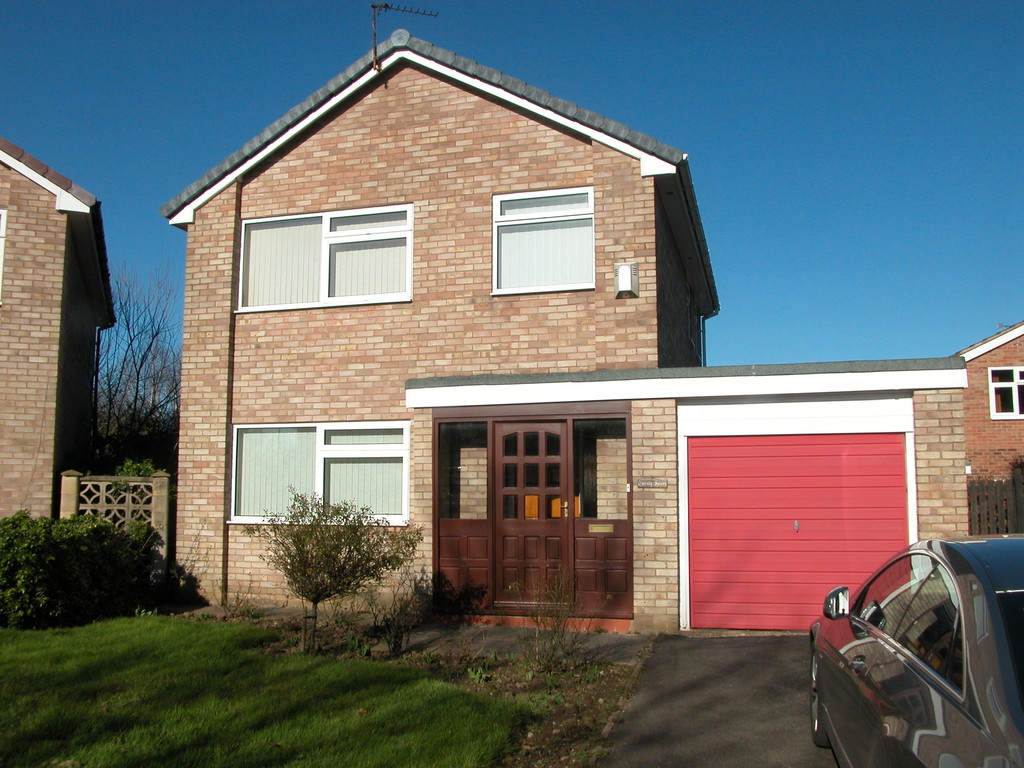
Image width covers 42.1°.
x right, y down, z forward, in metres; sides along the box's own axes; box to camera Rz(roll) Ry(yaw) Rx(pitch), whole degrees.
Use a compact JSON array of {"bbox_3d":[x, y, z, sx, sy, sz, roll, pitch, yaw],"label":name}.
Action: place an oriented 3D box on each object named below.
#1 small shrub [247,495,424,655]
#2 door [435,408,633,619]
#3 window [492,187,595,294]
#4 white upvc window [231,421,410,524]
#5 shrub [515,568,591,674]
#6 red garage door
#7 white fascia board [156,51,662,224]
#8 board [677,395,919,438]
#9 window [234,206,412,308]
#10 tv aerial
[{"bbox_3d":[-1.655,1.701,12.156,1.620,1.490,1.450,-2,-7,20],"label":"small shrub"},{"bbox_3d":[0.211,1.319,13.858,2.176,2.191,0.120,-2,-7,20],"label":"door"},{"bbox_3d":[0.369,-1.610,15.168,1.215,1.167,0.100,-2,-7,20],"label":"window"},{"bbox_3d":[-2.274,1.069,15.816,2.361,1.194,0.100,-2,-7,20],"label":"white upvc window"},{"bbox_3d":[0.328,1.921,10.885,0.620,0.820,0.600,0,-6,0],"label":"shrub"},{"bbox_3d":[2.766,1.442,12.980,2.087,1.888,0.060,-2,-7,20],"label":"red garage door"},{"bbox_3d":[-1.234,-3.007,15.751,6.457,1.890,0.120,-2,-7,20],"label":"white fascia board"},{"bbox_3d":[2.755,0.343,13.044,2.280,0.310,0.060,-2,-7,20],"label":"board"},{"bbox_3d":[-2.246,-1.491,16.093,2.325,1.165,0.100,-2,-7,20],"label":"window"},{"bbox_3d":[-1.295,-4.138,16.059,0.818,0.876,0.300,2,-7,-19],"label":"tv aerial"}]

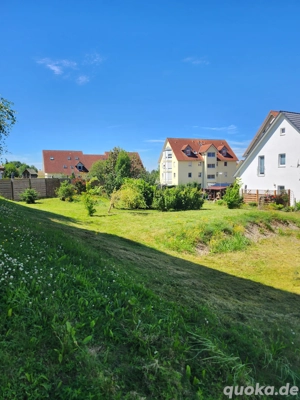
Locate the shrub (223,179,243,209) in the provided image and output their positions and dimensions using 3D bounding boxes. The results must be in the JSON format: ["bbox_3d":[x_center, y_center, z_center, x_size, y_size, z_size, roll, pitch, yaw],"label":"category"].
[{"bbox_3d":[7.021,-0.553,23.600,1.650,2.470,1.650,-2,5,0],"label":"shrub"}]

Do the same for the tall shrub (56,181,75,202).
[{"bbox_3d":[-7.009,-0.734,23.000,1.500,1.770,1.450,-2,5,0],"label":"tall shrub"}]

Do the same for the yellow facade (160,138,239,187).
[{"bbox_3d":[13.613,-9.826,77.386,19.200,14.000,11.000,-4,6,-25],"label":"yellow facade"}]

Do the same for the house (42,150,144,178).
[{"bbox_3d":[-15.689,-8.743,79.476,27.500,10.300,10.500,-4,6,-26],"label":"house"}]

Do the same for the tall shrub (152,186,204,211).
[{"bbox_3d":[2.241,-0.157,21.800,3.800,1.730,2.400,-2,5,0],"label":"tall shrub"}]

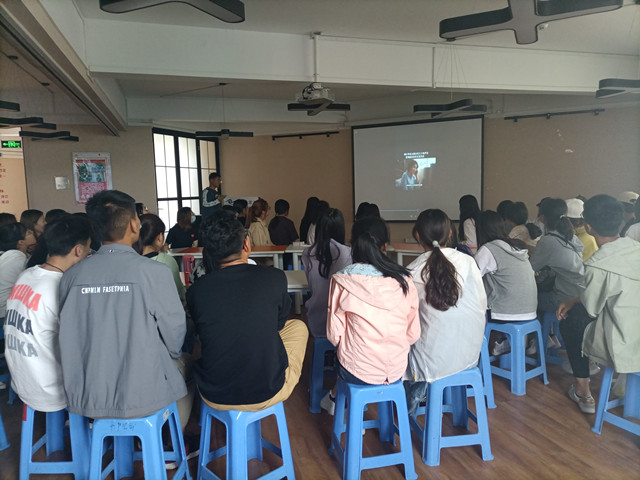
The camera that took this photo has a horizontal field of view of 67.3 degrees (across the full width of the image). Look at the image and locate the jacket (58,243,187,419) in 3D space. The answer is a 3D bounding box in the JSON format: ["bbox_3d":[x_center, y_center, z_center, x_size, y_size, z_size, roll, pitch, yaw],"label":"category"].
[{"bbox_3d":[-0.900,0.387,2.220,0.570,0.740,0.400,-2,6,-2],"label":"jacket"}]

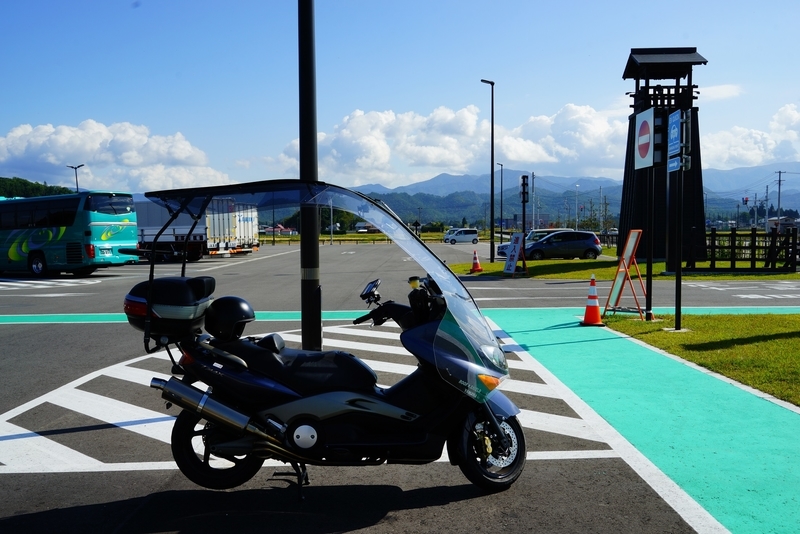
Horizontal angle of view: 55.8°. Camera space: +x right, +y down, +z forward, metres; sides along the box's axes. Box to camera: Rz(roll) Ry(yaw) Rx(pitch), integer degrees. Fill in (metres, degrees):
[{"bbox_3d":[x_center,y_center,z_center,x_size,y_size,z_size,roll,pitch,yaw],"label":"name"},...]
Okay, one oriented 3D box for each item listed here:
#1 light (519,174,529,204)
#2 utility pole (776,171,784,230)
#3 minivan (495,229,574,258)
[{"bbox_3d":[3.789,-2.365,23.000,0.300,0.900,0.300,-1,3,-6],"label":"light"},{"bbox_3d":[70.322,-11.650,139.717,1.600,12.200,0.500,0,3,11],"label":"utility pole"},{"bbox_3d":[8.177,-1.478,45.261,4.600,1.700,1.800,-1,3,-7],"label":"minivan"}]

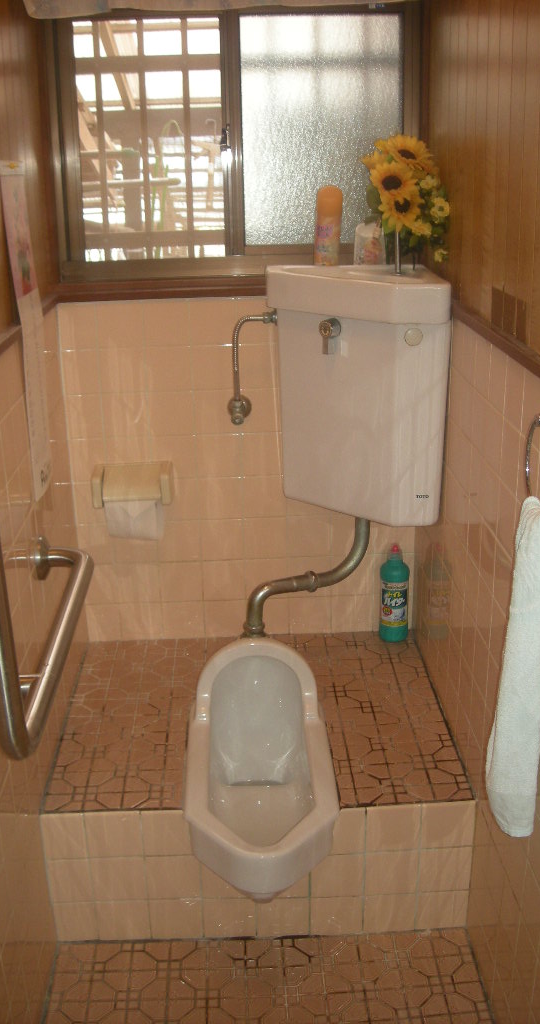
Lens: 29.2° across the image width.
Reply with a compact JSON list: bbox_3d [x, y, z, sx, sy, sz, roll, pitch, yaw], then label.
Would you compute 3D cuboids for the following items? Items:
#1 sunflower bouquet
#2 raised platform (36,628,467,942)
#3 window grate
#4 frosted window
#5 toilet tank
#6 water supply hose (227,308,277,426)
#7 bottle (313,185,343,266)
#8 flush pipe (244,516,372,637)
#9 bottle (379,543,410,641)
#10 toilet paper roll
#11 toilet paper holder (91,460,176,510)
[{"bbox_3d":[0.253,-0.583,1.960,0.158,0.245,0.140,1,21,5],"label":"sunflower bouquet"},{"bbox_3d":[-0.028,0.547,2.208,0.774,0.289,0.660,-2,21,-1],"label":"raised platform"},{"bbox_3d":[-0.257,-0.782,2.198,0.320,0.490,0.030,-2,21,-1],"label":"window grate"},{"bbox_3d":[0.108,-0.777,2.122,0.335,0.460,0.035,-2,21,-1],"label":"frosted window"},{"bbox_3d":[0.166,-0.240,2.081,0.330,0.472,0.315,-2,21,-1],"label":"toilet tank"},{"bbox_3d":[-0.041,-0.307,2.188,0.110,0.250,0.075,-2,21,-1],"label":"water supply hose"},{"bbox_3d":[0.121,-0.573,2.120,0.052,0.180,0.052,0,21,4],"label":"bottle"},{"bbox_3d":[0.078,0.140,2.296,0.285,0.300,0.085,-2,21,-1],"label":"flush pipe"},{"bbox_3d":[0.289,0.188,2.386,0.068,0.245,0.066,1,21,6],"label":"bottle"},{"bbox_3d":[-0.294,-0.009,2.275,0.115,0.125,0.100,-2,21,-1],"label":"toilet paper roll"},{"bbox_3d":[-0.297,-0.053,2.269,0.176,0.088,0.100,-2,21,-1],"label":"toilet paper holder"}]

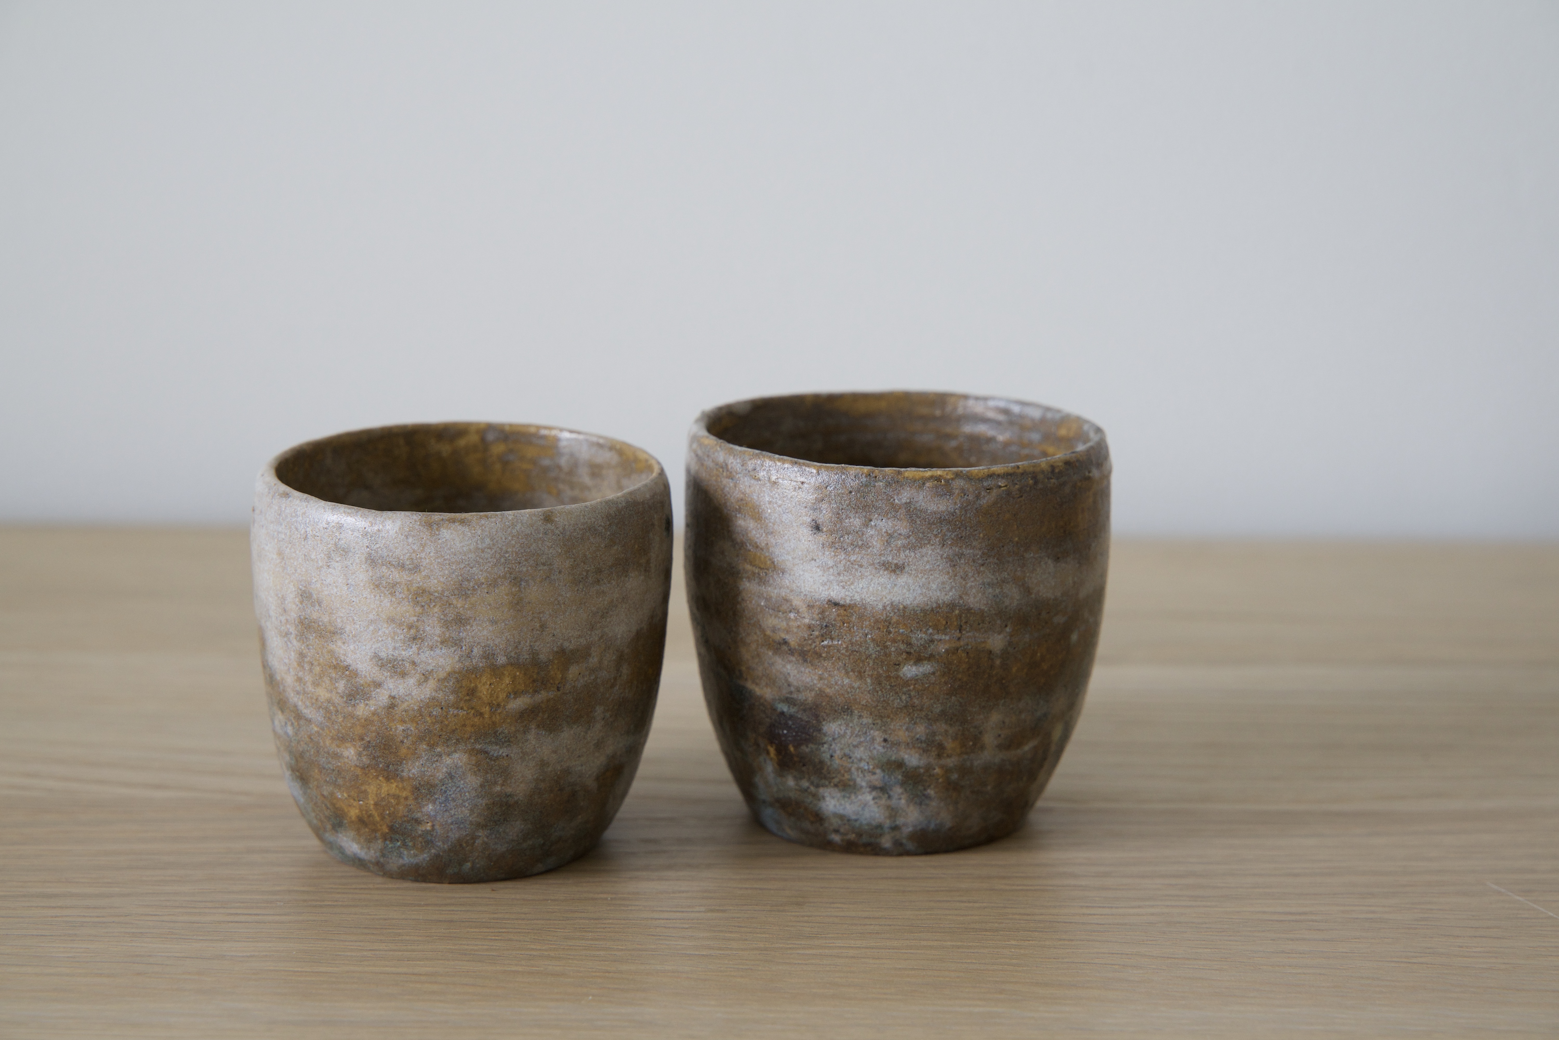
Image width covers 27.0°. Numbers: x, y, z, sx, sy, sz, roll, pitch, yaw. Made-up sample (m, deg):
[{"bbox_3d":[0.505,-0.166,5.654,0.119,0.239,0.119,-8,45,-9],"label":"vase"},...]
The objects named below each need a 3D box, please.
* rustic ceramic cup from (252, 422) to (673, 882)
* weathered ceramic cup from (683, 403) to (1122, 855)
[{"bbox_3d":[-0.064,0.027,0.654,0.084,0.077,0.084,1,14,0],"label":"rustic ceramic cup"},{"bbox_3d":[0.024,0.021,0.675,0.088,0.082,0.088,1,14,0],"label":"weathered ceramic cup"}]

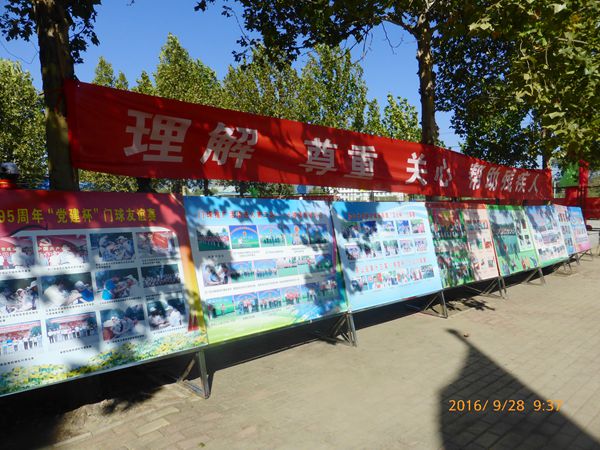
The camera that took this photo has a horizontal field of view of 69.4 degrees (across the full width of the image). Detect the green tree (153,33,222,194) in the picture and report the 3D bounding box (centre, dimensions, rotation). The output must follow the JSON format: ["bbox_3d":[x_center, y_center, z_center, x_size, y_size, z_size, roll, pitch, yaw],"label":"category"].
[{"bbox_3d":[-5.193,-3.946,20.136,3.393,9.882,3.393,0,2,0],"label":"green tree"}]

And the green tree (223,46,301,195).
[{"bbox_3d":[-2.051,-4.172,22.640,4.362,10.197,4.362,0,2,0],"label":"green tree"}]

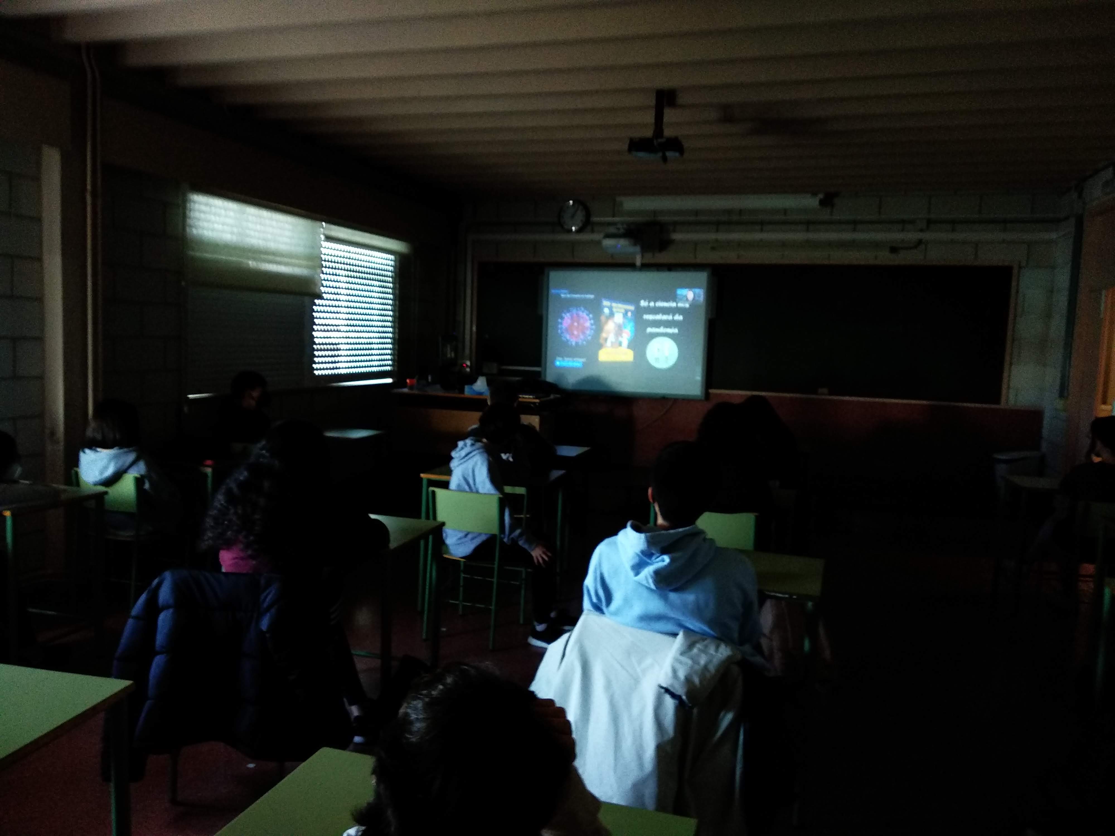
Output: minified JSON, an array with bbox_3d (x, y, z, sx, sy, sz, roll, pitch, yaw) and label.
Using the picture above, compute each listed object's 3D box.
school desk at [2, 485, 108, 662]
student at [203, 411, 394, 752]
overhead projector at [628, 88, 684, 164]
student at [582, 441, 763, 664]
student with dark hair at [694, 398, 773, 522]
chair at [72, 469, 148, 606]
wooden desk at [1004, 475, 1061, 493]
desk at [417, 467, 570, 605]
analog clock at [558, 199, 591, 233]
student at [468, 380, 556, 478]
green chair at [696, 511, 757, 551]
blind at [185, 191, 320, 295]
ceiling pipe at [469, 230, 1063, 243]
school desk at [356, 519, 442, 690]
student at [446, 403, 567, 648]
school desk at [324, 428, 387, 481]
[{"bbox_3d":[-2.506,0.720,3.832,0.690,0.765,0.480,4,6,18],"label":"school desk"},{"bbox_3d":[-0.920,0.616,2.997,0.520,1.250,0.720,6,7,33],"label":"student"},{"bbox_3d":[0.546,-1.576,4.552,0.320,0.390,0.270,4,6,18],"label":"overhead projector"},{"bbox_3d":[0.361,0.660,2.582,0.520,1.220,0.700,4,6,18],"label":"student"},{"bbox_3d":[0.797,0.521,4.063,0.460,1.220,0.660,3,6,10],"label":"student with dark hair"},{"bbox_3d":[-2.171,0.618,4.355,0.400,0.760,0.460,4,6,18],"label":"chair"},{"bbox_3d":[3.109,0.789,5.072,0.690,0.765,0.490,4,6,18],"label":"wooden desk"},{"bbox_3d":[-0.380,0.697,4.792,0.690,0.765,0.490,4,6,18],"label":"desk"},{"bbox_3d":[0.167,-1.966,8.151,0.320,0.320,0.050,4,6,18],"label":"analog clock"},{"bbox_3d":[-0.253,0.362,5.263,0.480,1.210,0.660,4,6,18],"label":"student"},{"bbox_3d":[0.695,0.765,3.960,0.400,0.760,0.460,3,6,8],"label":"green chair"},{"bbox_3d":[-2.068,-1.167,5.864,0.060,0.570,1.420,4,6,18],"label":"blind"},{"bbox_3d":[1.624,-1.682,7.713,5.350,0.085,0.080,4,6,18],"label":"ceiling pipe"},{"bbox_3d":[-0.857,0.787,3.229,0.690,0.745,0.500,4,6,18],"label":"school desk"},{"bbox_3d":[-0.278,0.529,4.321,0.740,1.200,0.470,0,6,-17],"label":"student"},{"bbox_3d":[-1.627,0.473,5.959,0.690,0.745,0.500,4,6,18],"label":"school desk"}]

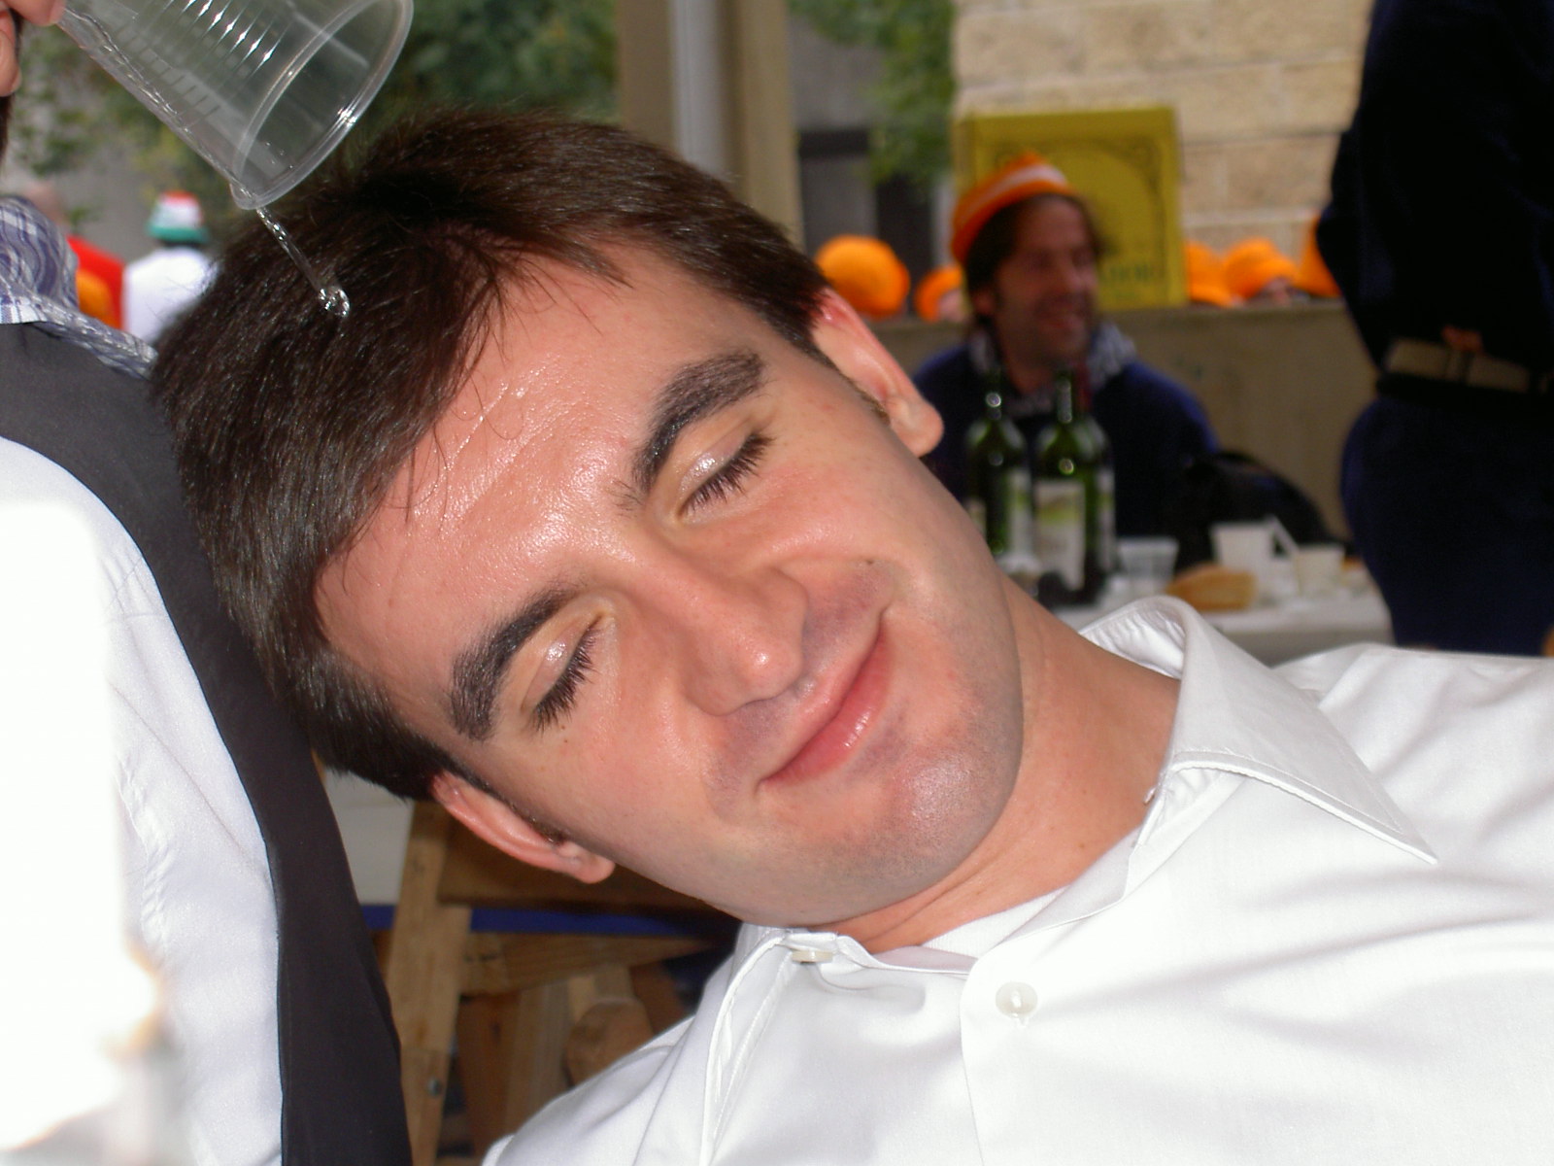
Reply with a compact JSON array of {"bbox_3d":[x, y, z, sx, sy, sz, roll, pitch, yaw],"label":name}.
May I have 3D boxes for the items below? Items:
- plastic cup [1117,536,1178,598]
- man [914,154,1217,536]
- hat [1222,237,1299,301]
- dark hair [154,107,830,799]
[{"bbox_3d":[0.476,-0.019,5.750,0.077,0.077,0.077,-2,6,0],"label":"plastic cup"},{"bbox_3d":[0.410,0.060,6.130,0.550,1.280,0.720,-4,6,-17],"label":"man"},{"bbox_3d":[1.563,-1.010,14.500,0.270,0.160,0.240,-14,0,31],"label":"hat"},{"bbox_3d":[-0.077,-0.039,1.193,0.190,0.180,0.200,38,0,-8],"label":"dark hair"}]

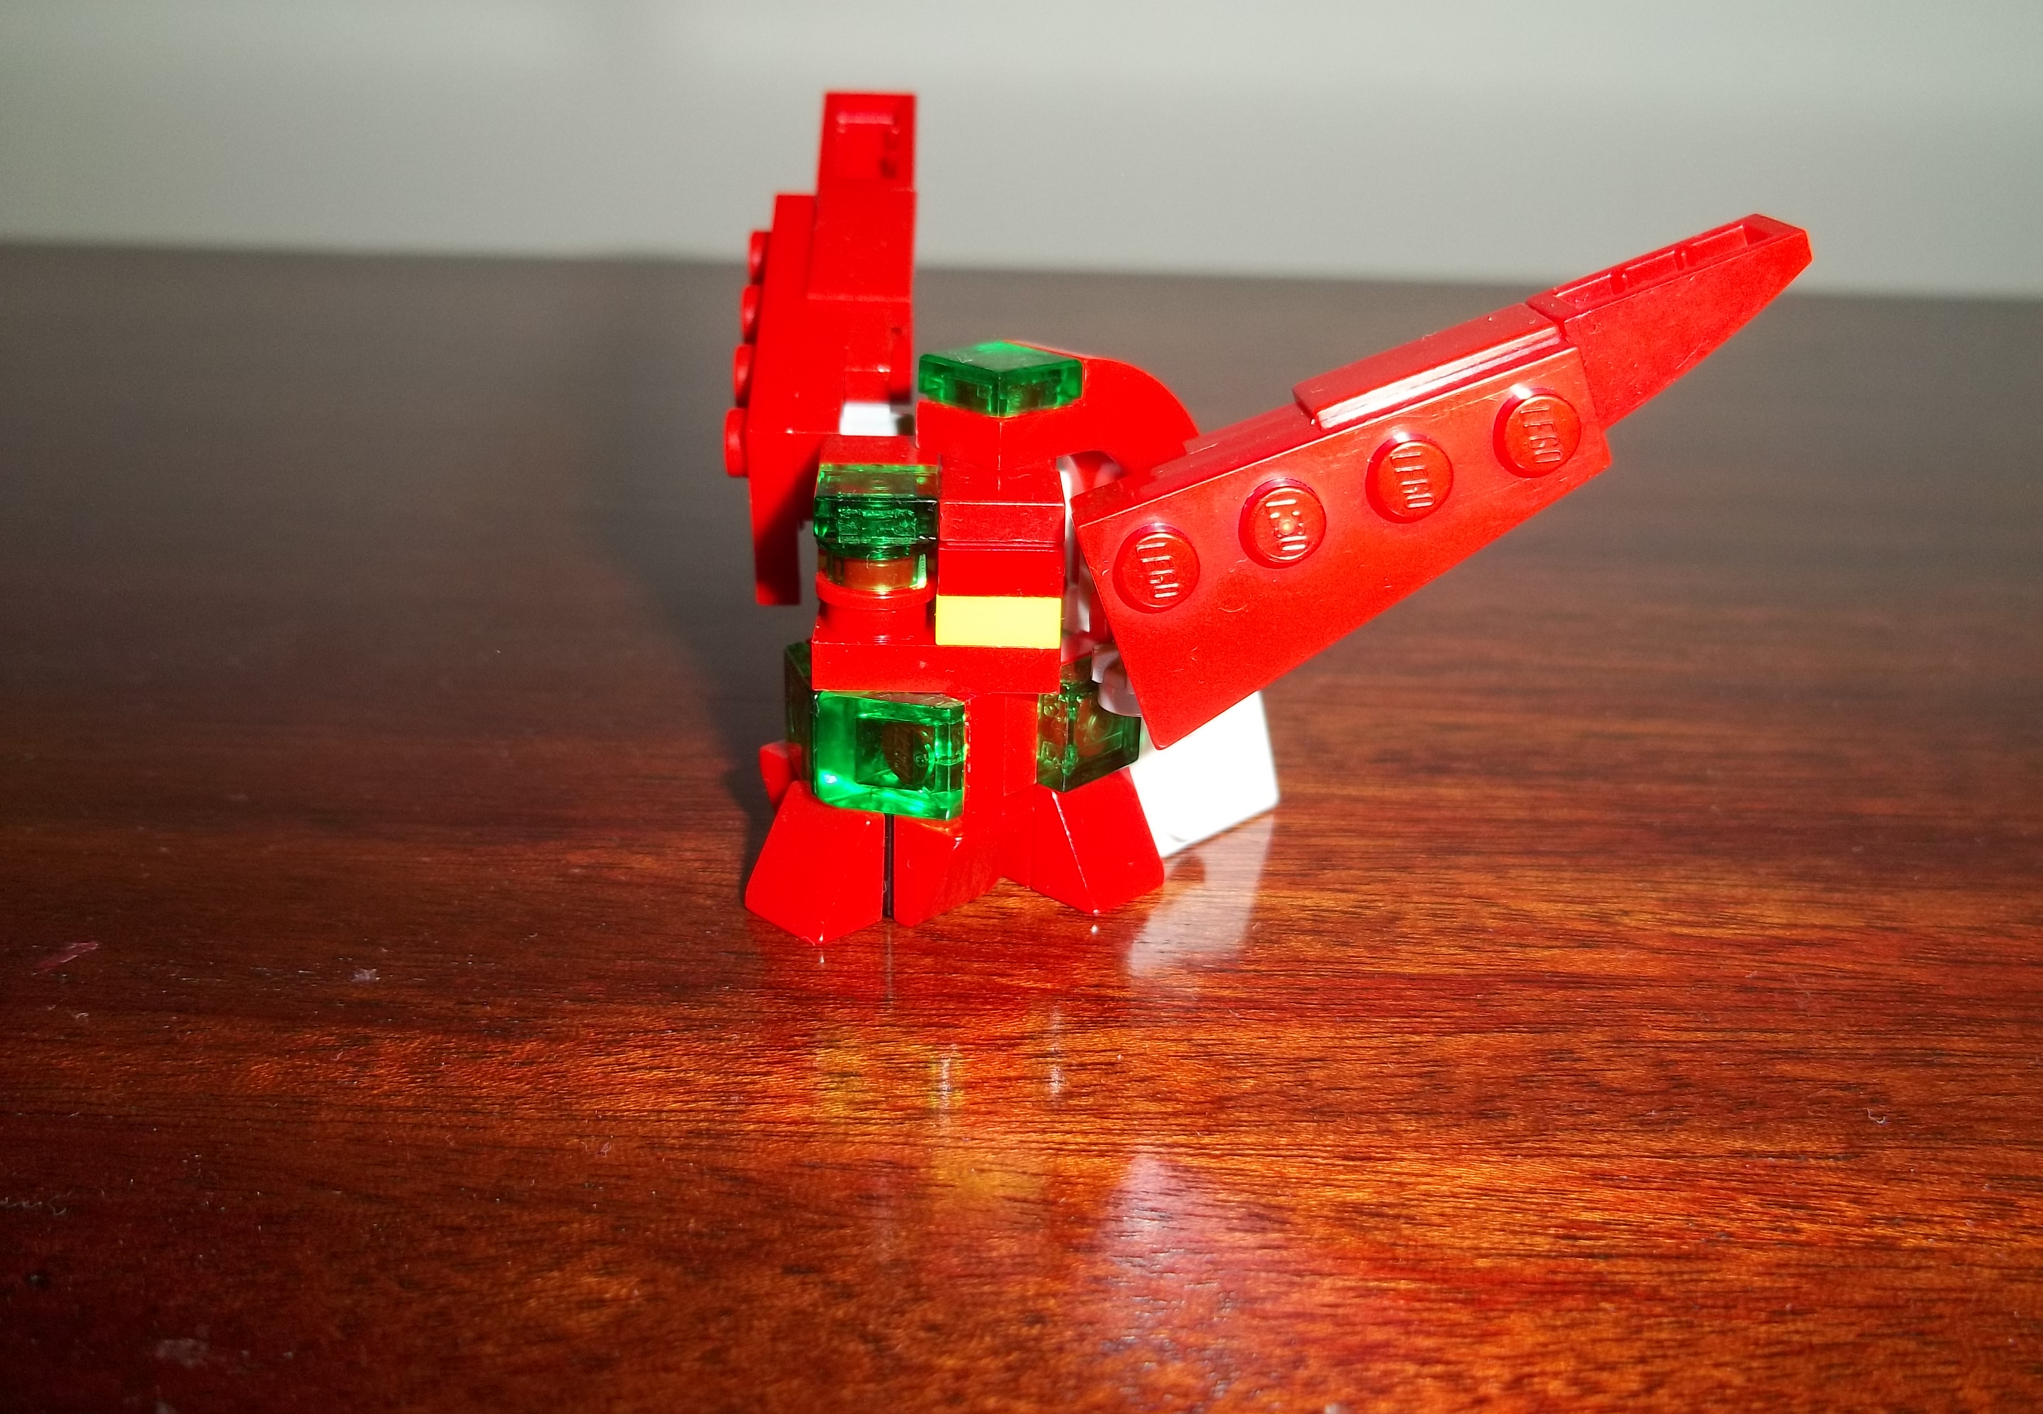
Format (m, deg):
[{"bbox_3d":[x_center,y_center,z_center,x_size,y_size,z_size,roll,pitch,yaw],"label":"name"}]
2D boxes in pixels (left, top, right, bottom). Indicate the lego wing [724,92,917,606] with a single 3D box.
[{"bbox_3d":[-0.015,-0.030,0.169,0.013,0.016,0.048,1,43,-2],"label":"lego wing"}]

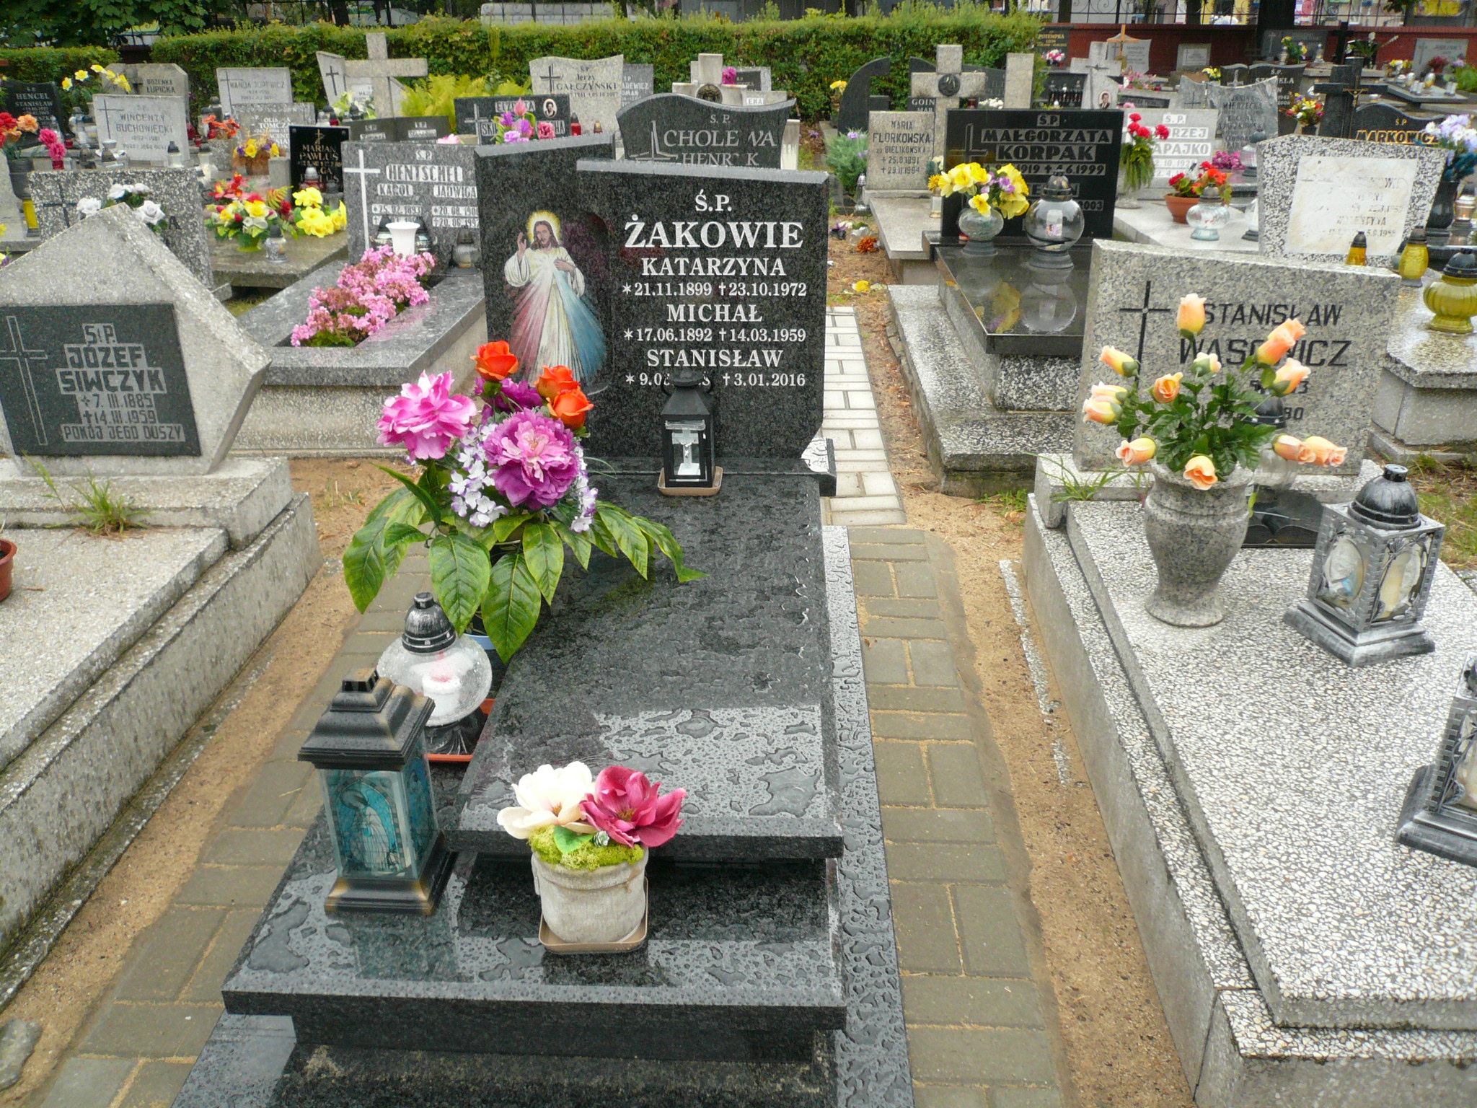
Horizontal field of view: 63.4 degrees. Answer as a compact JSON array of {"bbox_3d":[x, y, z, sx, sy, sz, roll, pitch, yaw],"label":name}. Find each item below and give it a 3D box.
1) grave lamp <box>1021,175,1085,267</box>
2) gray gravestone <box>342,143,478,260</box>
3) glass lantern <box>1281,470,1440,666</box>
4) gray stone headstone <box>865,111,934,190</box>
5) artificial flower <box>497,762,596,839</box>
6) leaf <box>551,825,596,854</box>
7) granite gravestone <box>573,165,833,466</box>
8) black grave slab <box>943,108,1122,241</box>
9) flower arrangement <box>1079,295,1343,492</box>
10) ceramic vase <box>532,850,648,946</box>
[{"bbox_3d":[1.253,-1.312,4.676,0.238,0.340,0.238,1,26,2],"label":"grave lamp"},{"bbox_3d":[-1.306,-1.432,4.893,0.610,0.490,0.090,2,26,4],"label":"gray gravestone"},{"bbox_3d":[1.214,0.003,2.261,0.185,0.350,0.185,-8,27,-16],"label":"glass lantern"},{"bbox_3d":[0.963,-2.396,7.103,0.400,0.435,0.100,1,26,2],"label":"gray stone headstone"},{"bbox_3d":[-0.269,0.348,1.691,0.138,0.098,0.118,1,26,2],"label":"artificial flower"},{"bbox_3d":[-0.230,0.407,1.685,0.060,0.037,0.042,1,26,2],"label":"leaf"},{"bbox_3d":[-0.080,-0.570,2.850,0.590,0.700,0.085,0,25,2],"label":"granite gravestone"},{"bbox_3d":[1.226,-1.589,5.004,0.720,0.505,0.080,1,26,2],"label":"black grave slab"},{"bbox_3d":[0.854,-0.285,2.151,0.430,0.350,0.370,2,26,4],"label":"flower arrangement"},{"bbox_3d":[-0.204,0.448,1.680,0.153,0.135,0.148,0,25,0],"label":"ceramic vase"}]

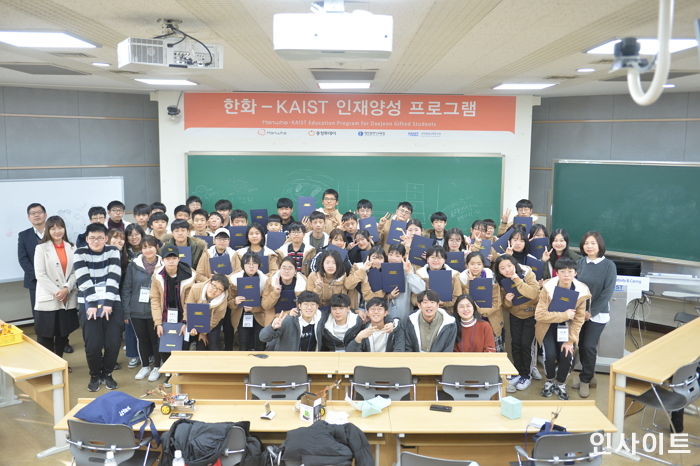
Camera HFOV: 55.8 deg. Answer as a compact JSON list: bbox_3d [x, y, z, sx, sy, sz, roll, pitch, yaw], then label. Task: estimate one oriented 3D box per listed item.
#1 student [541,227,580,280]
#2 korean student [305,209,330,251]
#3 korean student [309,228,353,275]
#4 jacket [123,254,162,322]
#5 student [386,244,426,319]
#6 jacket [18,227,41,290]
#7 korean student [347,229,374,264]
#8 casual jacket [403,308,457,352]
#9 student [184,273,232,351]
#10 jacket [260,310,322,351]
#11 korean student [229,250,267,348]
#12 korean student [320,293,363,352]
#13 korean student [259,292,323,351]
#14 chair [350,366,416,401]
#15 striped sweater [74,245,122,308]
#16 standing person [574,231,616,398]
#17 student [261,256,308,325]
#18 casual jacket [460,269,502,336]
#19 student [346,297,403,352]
[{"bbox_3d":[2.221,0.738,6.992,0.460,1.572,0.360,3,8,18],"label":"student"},{"bbox_3d":[-0.351,0.630,7.340,0.470,1.740,0.350,0,7,0],"label":"korean student"},{"bbox_3d":[-0.204,0.726,7.200,0.480,1.550,0.420,0,7,-1],"label":"korean student"},{"bbox_3d":[-2.171,0.540,6.947,0.450,0.690,0.300,-1,7,-11],"label":"jacket"},{"bbox_3d":[0.545,0.858,6.562,0.460,1.500,0.400,0,7,0],"label":"student"},{"bbox_3d":[-3.687,0.301,7.821,0.500,0.730,0.320,-3,9,-20],"label":"jacket"},{"bbox_3d":[0.115,0.765,6.903,0.450,1.590,0.380,0,7,0],"label":"korean student"},{"bbox_3d":[0.693,0.925,5.778,0.490,0.566,0.360,1,7,4],"label":"casual jacket"},{"bbox_3d":[-1.372,0.970,6.422,0.480,1.171,0.580,0,7,-7],"label":"student"},{"bbox_3d":[-0.544,0.943,6.150,0.580,0.580,0.420,0,7,-4],"label":"jacket"},{"bbox_3d":[-1.032,0.859,6.786,0.480,1.400,0.450,0,8,-3],"label":"korean student"},{"bbox_3d":[-0.078,1.114,5.940,0.470,1.140,0.480,0,7,0],"label":"korean student"},{"bbox_3d":[-0.536,1.072,6.166,0.580,1.120,0.620,0,7,-3],"label":"korean student"},{"bbox_3d":[0.261,1.382,5.207,0.500,0.800,0.540,0,7,0],"label":"chair"},{"bbox_3d":[-2.450,0.417,6.437,0.470,0.620,0.330,-1,8,-15],"label":"striped sweater"},{"bbox_3d":[2.423,0.808,6.553,0.430,1.630,0.380,2,8,14],"label":"standing person"},{"bbox_3d":[-0.648,0.887,6.541,0.470,1.322,0.500,0,7,-3],"label":"student"},{"bbox_3d":[1.357,0.735,6.818,0.480,0.700,0.380,1,8,5],"label":"casual jacket"},{"bbox_3d":[0.227,1.111,6.114,0.540,1.100,0.580,0,8,0],"label":"student"}]

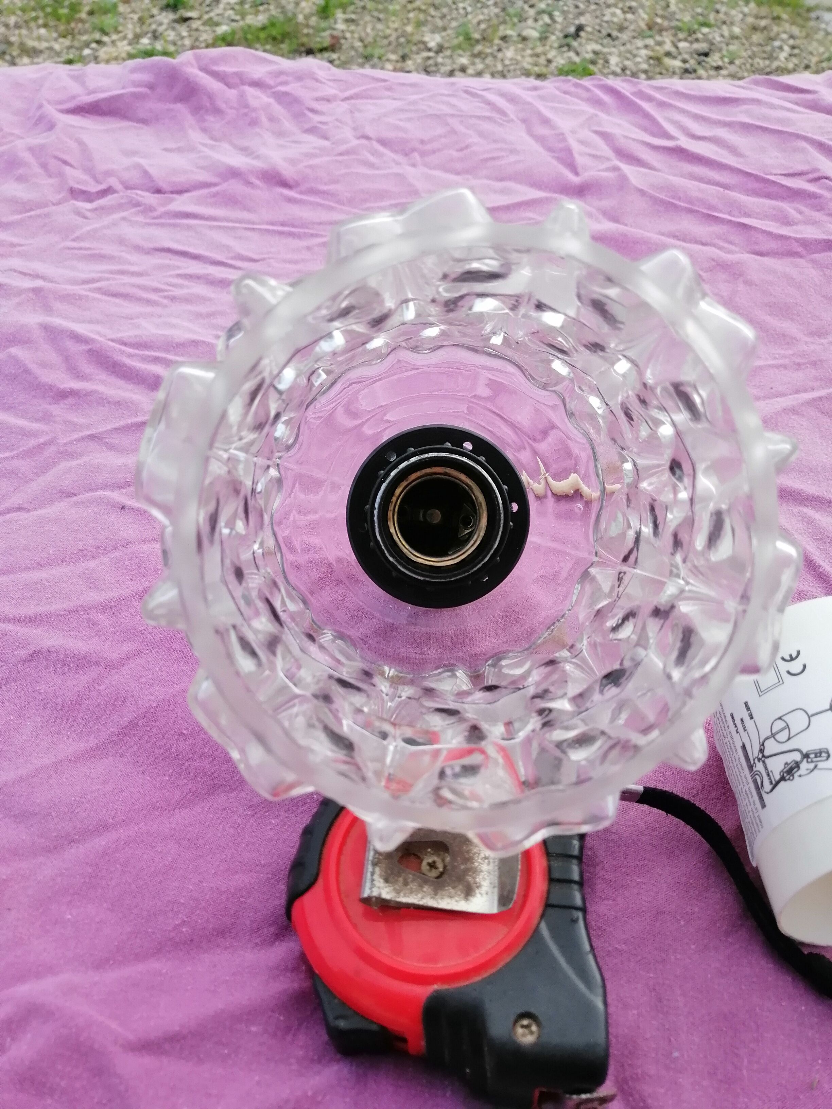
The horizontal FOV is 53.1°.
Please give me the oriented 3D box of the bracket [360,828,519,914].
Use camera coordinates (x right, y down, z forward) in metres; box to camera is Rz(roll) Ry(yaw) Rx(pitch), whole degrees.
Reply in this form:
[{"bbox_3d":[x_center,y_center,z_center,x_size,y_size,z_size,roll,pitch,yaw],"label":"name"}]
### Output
[{"bbox_3d":[0.006,0.072,0.196,0.036,0.006,0.022,2,46,6],"label":"bracket"}]

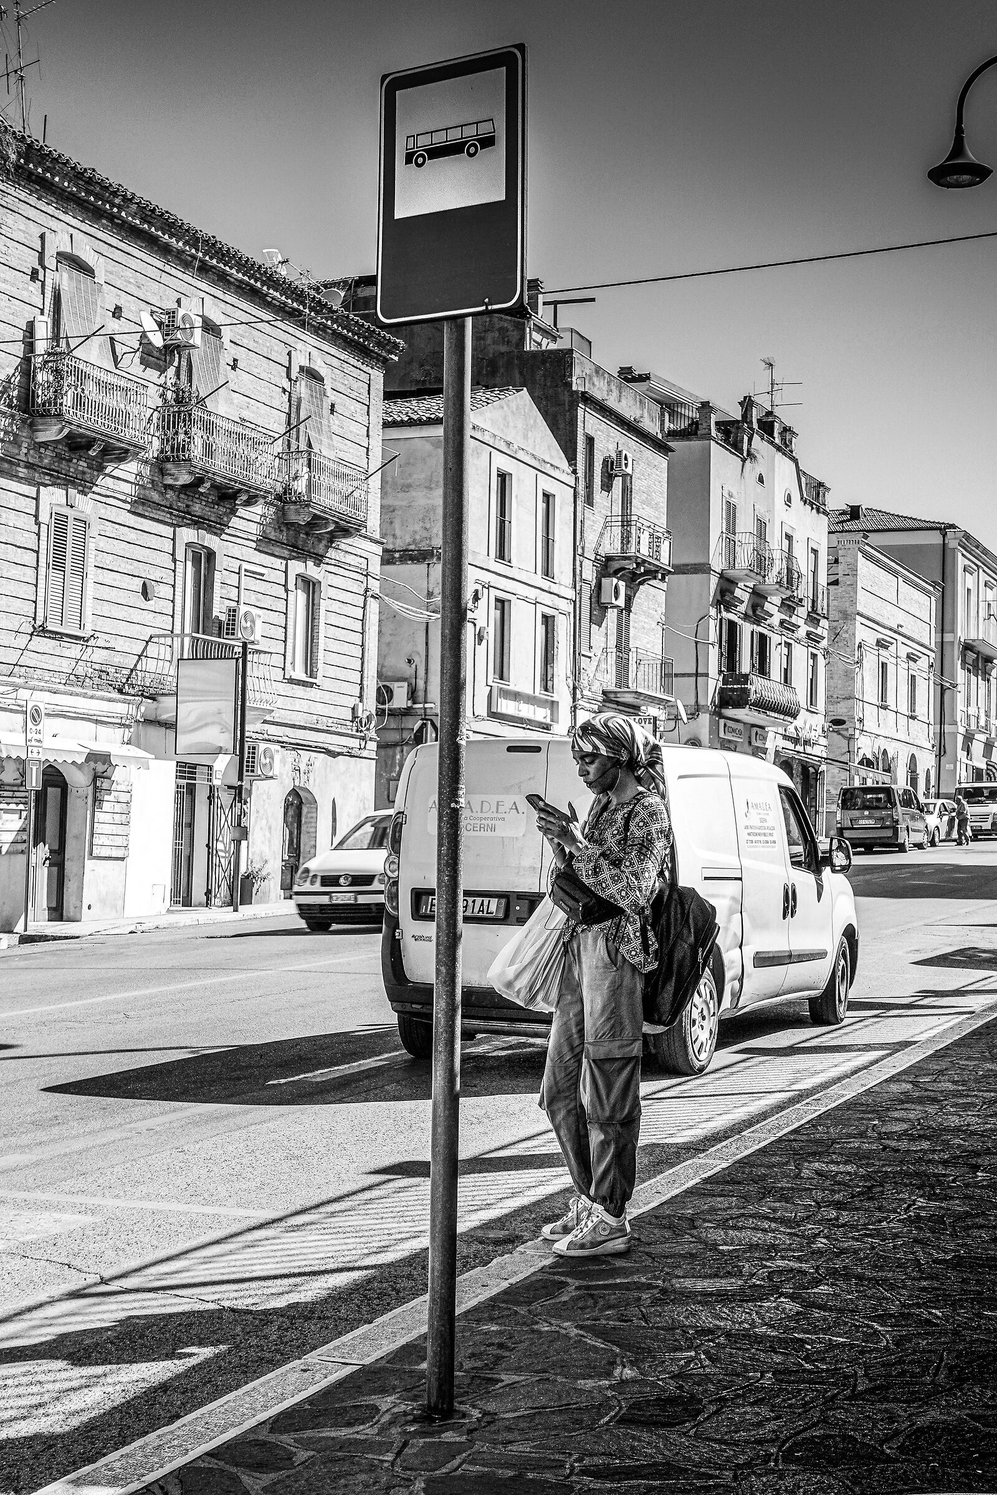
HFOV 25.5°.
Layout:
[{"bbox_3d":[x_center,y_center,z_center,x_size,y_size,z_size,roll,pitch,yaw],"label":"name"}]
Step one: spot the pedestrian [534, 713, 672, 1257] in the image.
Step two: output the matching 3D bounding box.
[{"bbox_3d":[0.334,0.725,6.899,0.430,1.673,0.460,2,-4,-15],"label":"pedestrian"}]

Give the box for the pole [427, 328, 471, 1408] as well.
[{"bbox_3d":[-0.110,0.172,5.048,0.061,2.660,0.061,1,-4,0],"label":"pole"}]

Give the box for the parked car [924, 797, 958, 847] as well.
[{"bbox_3d":[13.801,2.456,71.683,1.680,1.490,3.950,-1,-2,27],"label":"parked car"}]

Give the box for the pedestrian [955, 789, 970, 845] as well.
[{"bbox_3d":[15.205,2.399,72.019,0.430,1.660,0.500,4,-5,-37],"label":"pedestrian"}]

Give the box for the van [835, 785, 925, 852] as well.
[{"bbox_3d":[11.544,2.117,65.631,1.870,1.920,4.700,0,-1,22],"label":"van"}]

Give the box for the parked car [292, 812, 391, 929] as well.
[{"bbox_3d":[-0.985,1.471,26.666,1.650,1.465,3.900,0,-2,23],"label":"parked car"}]

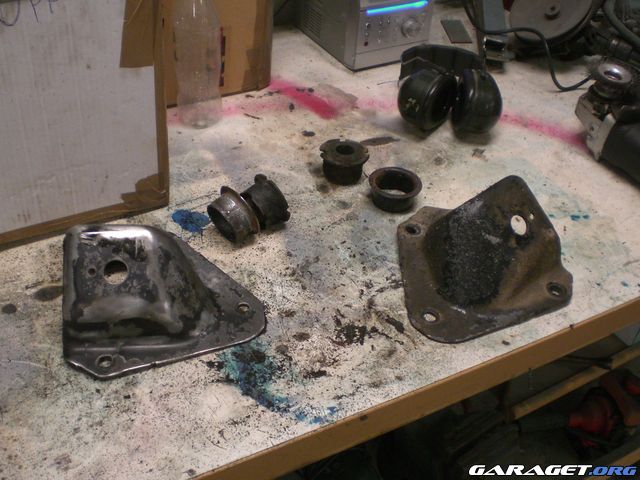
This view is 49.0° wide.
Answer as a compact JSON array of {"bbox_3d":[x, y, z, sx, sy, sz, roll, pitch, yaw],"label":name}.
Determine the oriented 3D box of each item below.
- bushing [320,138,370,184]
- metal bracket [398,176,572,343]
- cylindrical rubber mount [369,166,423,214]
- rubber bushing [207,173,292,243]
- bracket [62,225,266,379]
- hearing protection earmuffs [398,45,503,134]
[{"bbox_3d":[0.033,-0.101,0.935,0.064,0.037,0.064,2,37,0],"label":"bushing"},{"bbox_3d":[0.166,-0.007,0.781,0.203,0.080,0.208,-15,40,-20],"label":"metal bracket"},{"bbox_3d":[0.095,-0.060,0.892,0.066,0.027,0.066,2,37,0],"label":"cylindrical rubber mount"},{"bbox_3d":[-0.083,-0.035,0.823,0.078,0.066,0.066,-23,44,-29],"label":"rubber bushing"},{"bbox_3d":[-0.173,0.023,0.727,0.203,0.080,0.208,-11,39,-16],"label":"bracket"},{"bbox_3d":[0.196,-0.246,1.097,0.155,0.083,0.200,5,37,5],"label":"hearing protection earmuffs"}]

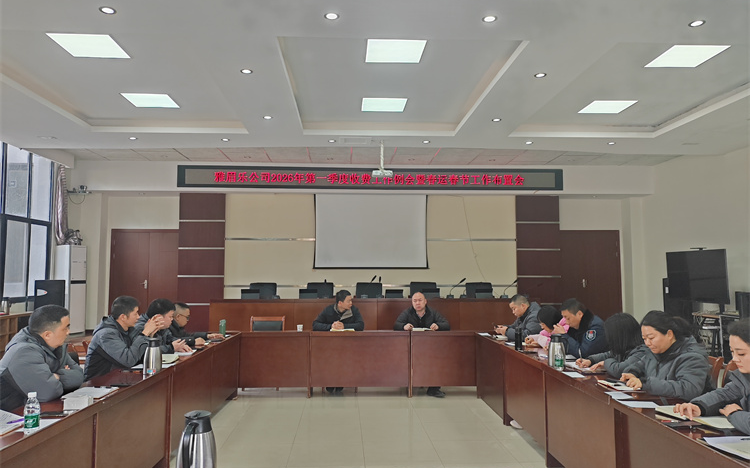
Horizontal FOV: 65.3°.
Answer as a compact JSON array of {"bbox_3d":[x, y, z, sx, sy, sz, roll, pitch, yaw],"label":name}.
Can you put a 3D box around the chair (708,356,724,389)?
[{"bbox_3d":[2.036,1.285,4.072,0.600,0.910,0.540,0,-4,-2],"label":"chair"}]

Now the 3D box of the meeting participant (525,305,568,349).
[{"bbox_3d":[1.787,1.276,5.839,0.900,1.150,0.560,0,-4,-2],"label":"meeting participant"}]

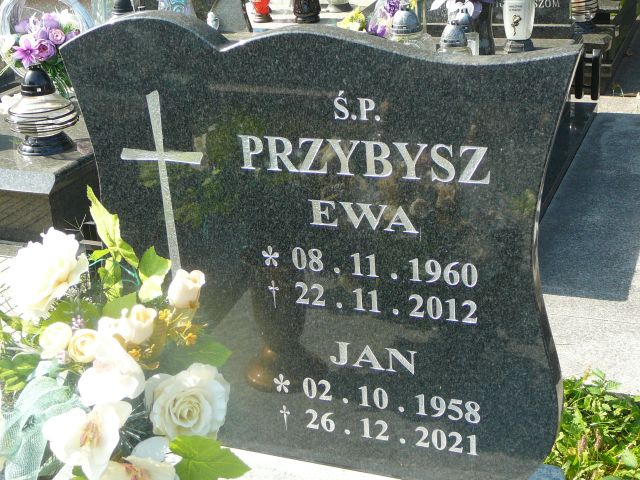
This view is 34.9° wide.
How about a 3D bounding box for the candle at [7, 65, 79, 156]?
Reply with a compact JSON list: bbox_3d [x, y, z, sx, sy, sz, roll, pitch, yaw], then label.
[{"bbox_3d":[-0.871,-0.412,3.174,0.223,0.261,0.223,5,22,21],"label":"candle"}]

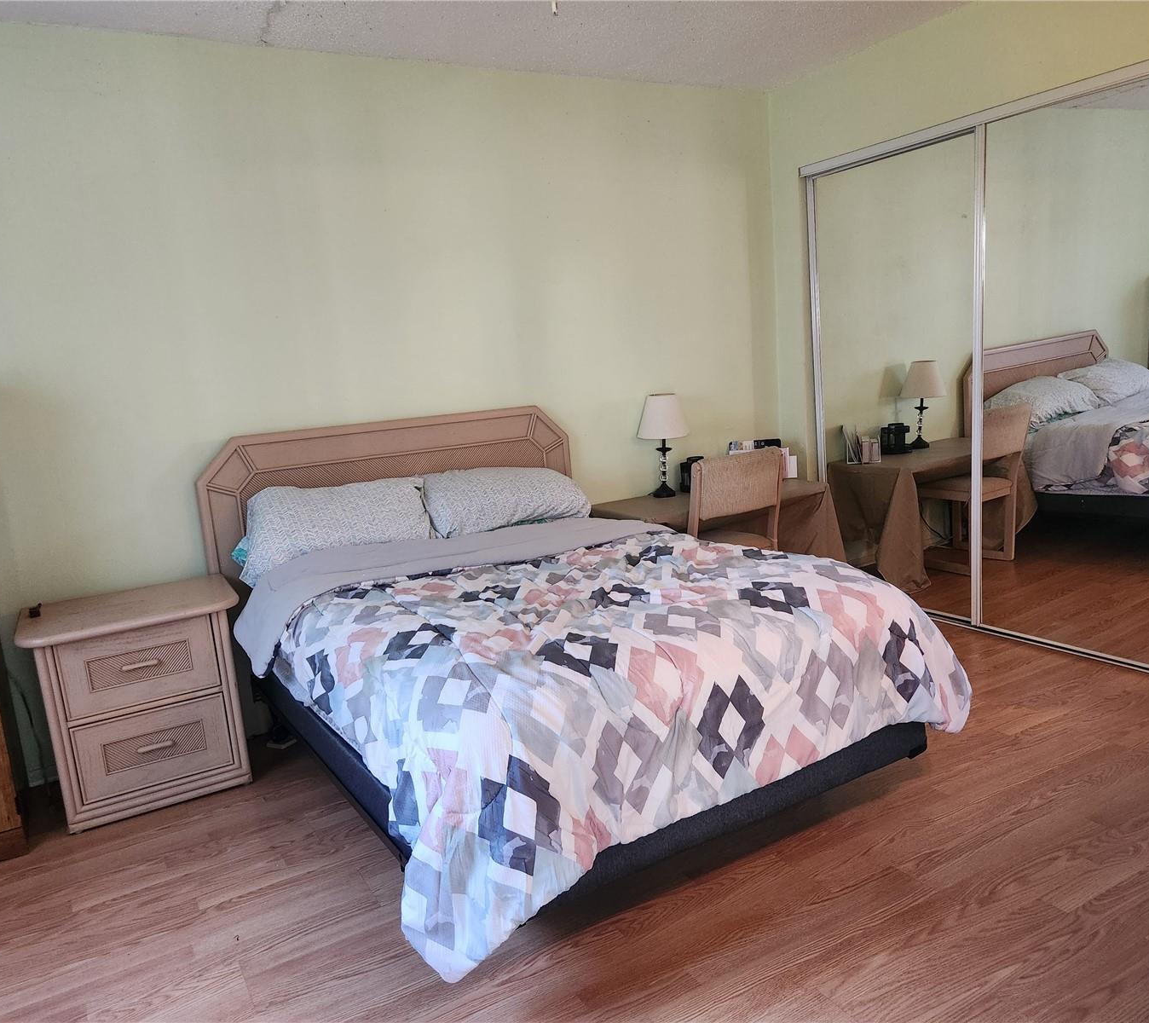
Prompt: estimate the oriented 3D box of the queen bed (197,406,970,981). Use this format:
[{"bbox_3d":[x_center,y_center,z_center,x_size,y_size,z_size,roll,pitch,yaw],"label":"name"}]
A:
[{"bbox_3d":[-0.129,0.252,2.929,1.703,1.044,2.022,-10,12,-28],"label":"queen bed"}]

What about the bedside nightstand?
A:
[{"bbox_3d":[-1.357,0.584,2.865,0.598,0.606,0.438,-10,11,-28],"label":"bedside nightstand"}]

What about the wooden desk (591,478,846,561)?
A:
[{"bbox_3d":[0.651,0.209,4.206,1.076,0.558,0.548,-10,11,-28],"label":"wooden desk"}]

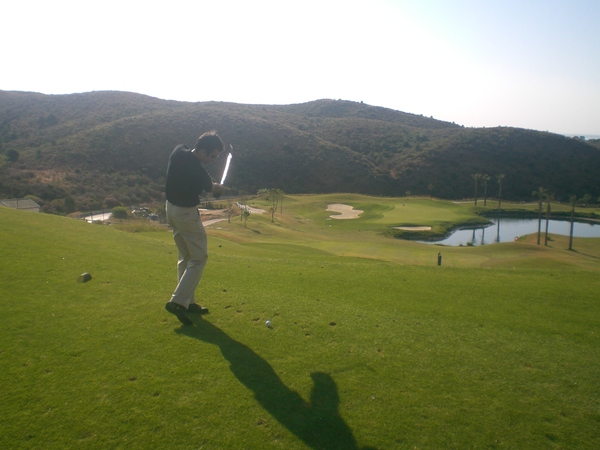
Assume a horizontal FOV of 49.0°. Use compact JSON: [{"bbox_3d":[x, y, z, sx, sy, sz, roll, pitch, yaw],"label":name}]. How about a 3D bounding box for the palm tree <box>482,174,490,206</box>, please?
[{"bbox_3d":[43.036,-7.961,152.000,1.850,7.400,1.850,0,8,0],"label":"palm tree"}]

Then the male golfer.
[{"bbox_3d":[-0.953,0.004,5.950,0.560,1.690,0.550,-5,9,-32],"label":"male golfer"}]

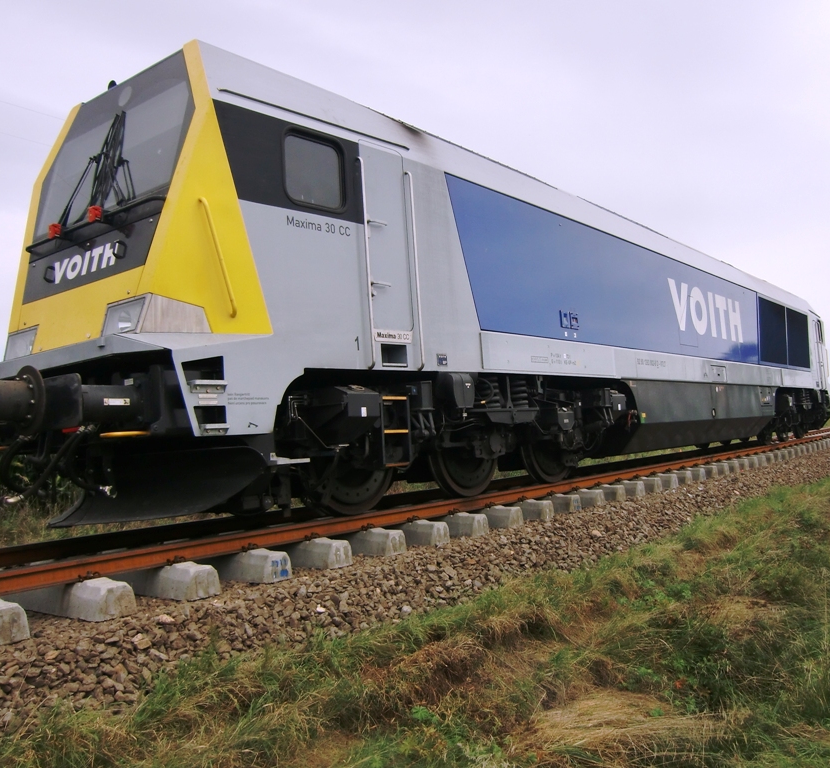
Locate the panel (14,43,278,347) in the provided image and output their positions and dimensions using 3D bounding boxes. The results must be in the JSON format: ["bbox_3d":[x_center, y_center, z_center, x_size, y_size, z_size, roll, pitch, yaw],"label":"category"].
[{"bbox_3d":[-2.622,-1.579,6.391,2.720,2.550,1.120,-7,-6,40],"label":"panel"}]

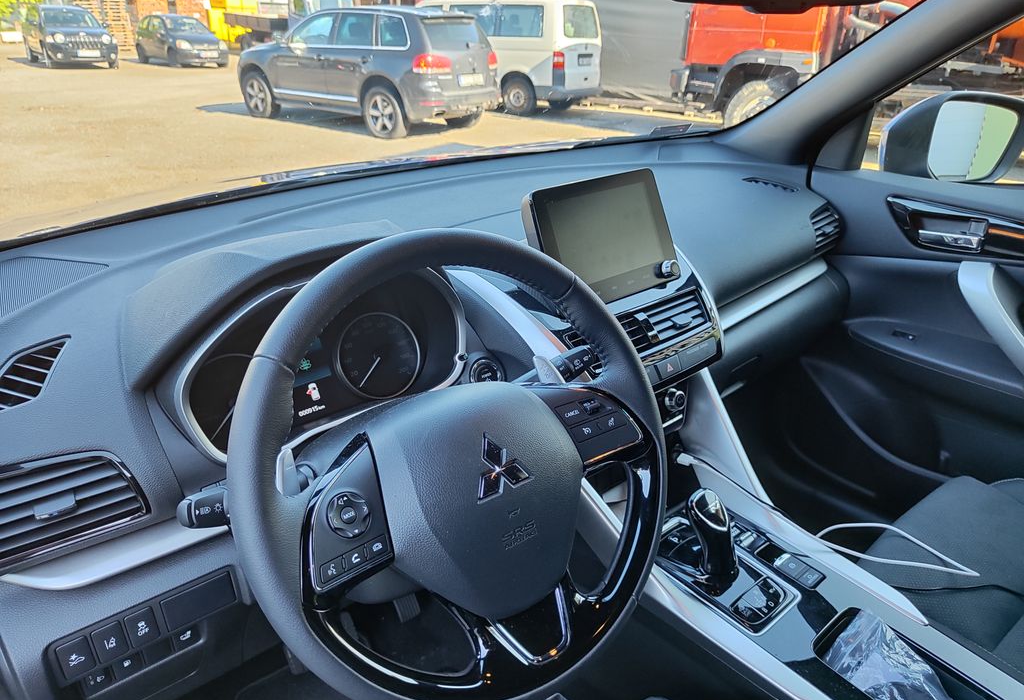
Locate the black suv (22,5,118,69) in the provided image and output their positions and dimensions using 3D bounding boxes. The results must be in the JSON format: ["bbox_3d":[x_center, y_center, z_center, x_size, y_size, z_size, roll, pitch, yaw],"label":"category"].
[{"bbox_3d":[-13.050,-9.220,20.000,1.790,1.640,4.400,-20,33,-37],"label":"black suv"}]

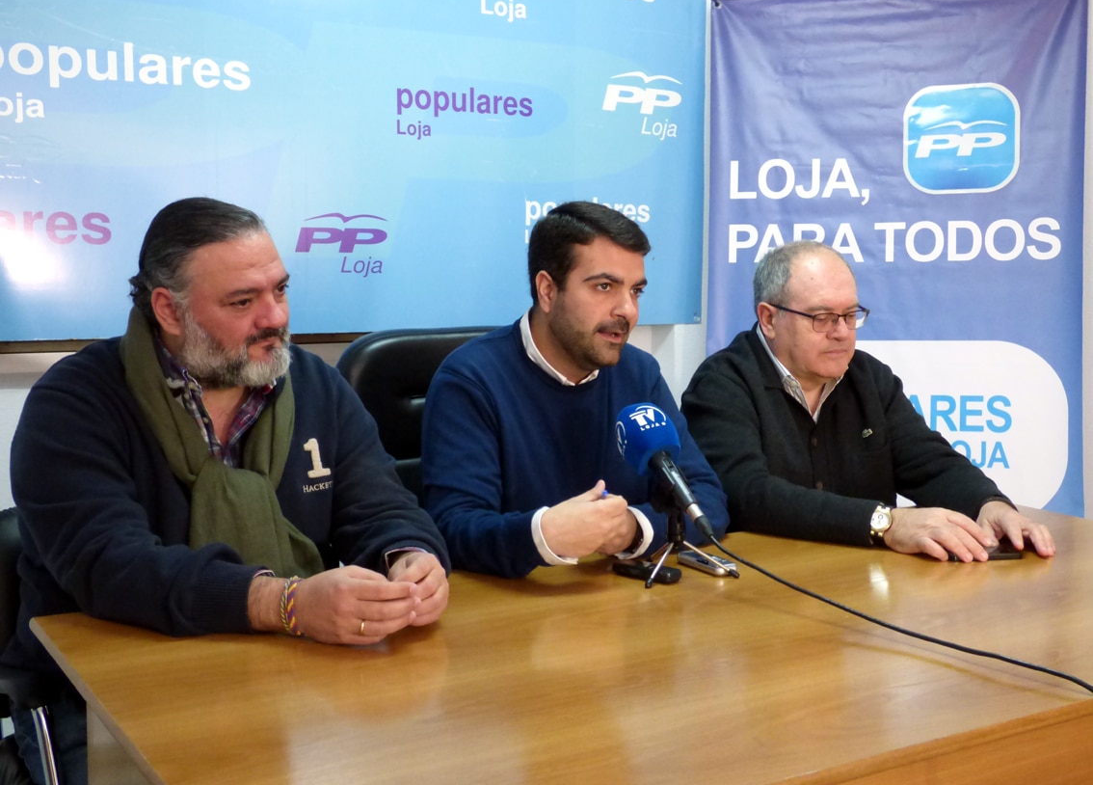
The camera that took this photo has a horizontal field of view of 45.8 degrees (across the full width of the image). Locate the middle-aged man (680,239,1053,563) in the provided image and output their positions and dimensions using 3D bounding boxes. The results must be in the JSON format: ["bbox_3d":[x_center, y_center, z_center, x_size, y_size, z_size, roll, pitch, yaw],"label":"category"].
[{"bbox_3d":[0.546,0.352,2.280,0.530,1.235,0.760,-3,6,-31],"label":"middle-aged man"}]

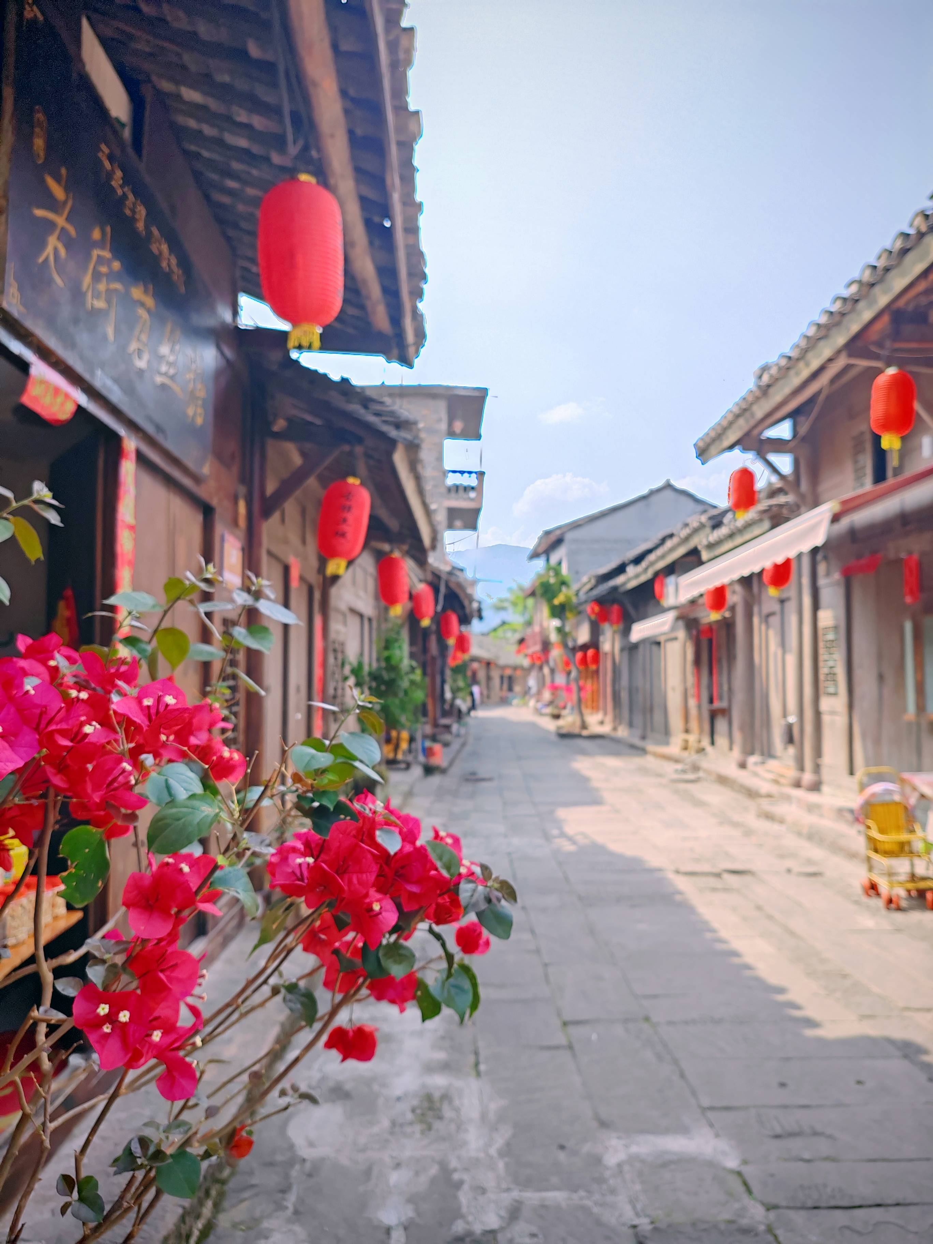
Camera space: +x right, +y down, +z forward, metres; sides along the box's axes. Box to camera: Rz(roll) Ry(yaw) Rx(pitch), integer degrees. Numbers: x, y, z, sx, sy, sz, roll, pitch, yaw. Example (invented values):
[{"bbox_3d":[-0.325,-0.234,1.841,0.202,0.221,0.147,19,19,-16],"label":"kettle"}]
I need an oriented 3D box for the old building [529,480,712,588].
[{"bbox_3d":[5.800,-0.436,32.363,7.000,7.100,7.000,0,-3,1],"label":"old building"}]

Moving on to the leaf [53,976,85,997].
[{"bbox_3d":[-0.302,0.278,0.740,0.025,0.017,0.012,1,-3,-22],"label":"leaf"}]

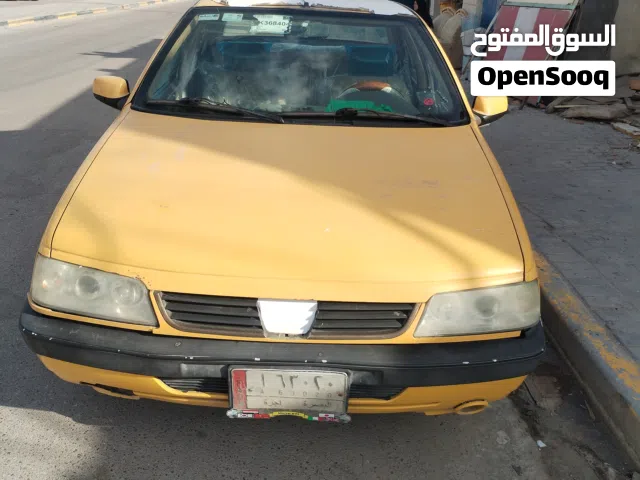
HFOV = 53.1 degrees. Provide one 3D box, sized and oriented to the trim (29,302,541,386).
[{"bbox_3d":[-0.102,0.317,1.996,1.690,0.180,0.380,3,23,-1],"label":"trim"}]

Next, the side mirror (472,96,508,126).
[{"bbox_3d":[0.803,-0.623,3.058,0.190,0.145,0.125,3,23,-1],"label":"side mirror"}]

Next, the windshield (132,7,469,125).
[{"bbox_3d":[-0.072,-0.848,3.071,1.480,0.112,0.830,3,58,-1],"label":"windshield"}]

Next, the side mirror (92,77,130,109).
[{"bbox_3d":[-0.964,-0.708,3.016,0.190,0.145,0.125,3,23,-1],"label":"side mirror"}]

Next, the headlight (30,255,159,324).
[{"bbox_3d":[-0.693,0.161,1.954,0.445,0.155,0.210,7,24,9],"label":"headlight"}]

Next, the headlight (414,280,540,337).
[{"bbox_3d":[0.501,0.218,1.982,0.445,0.155,0.210,-2,24,-11],"label":"headlight"}]

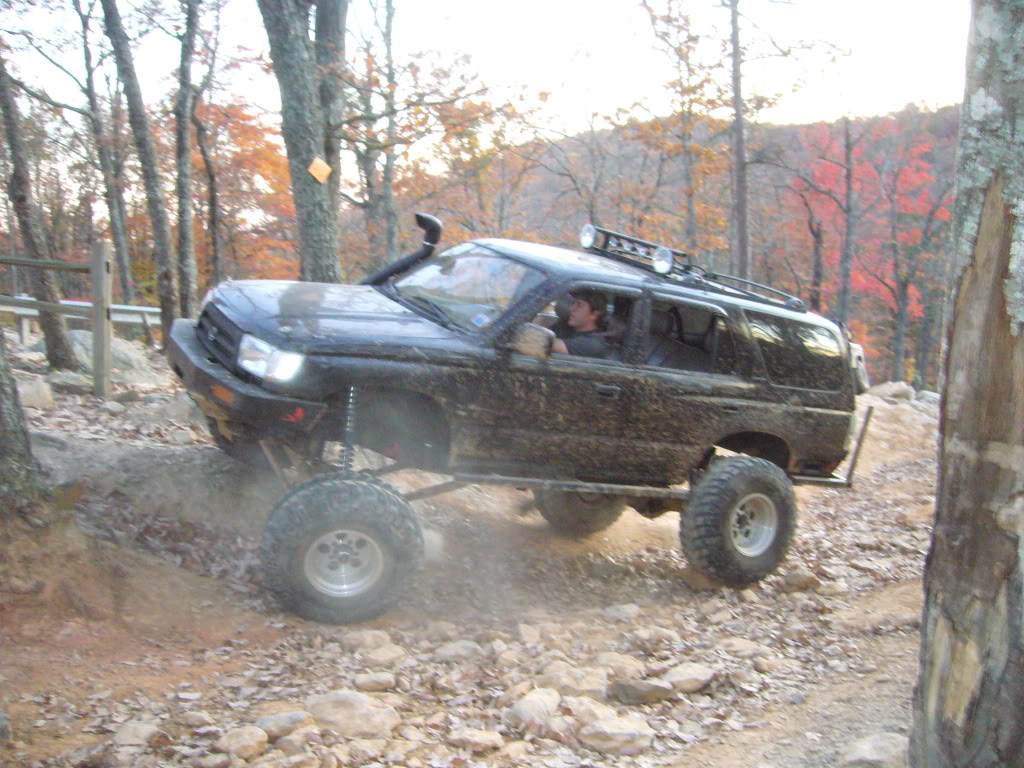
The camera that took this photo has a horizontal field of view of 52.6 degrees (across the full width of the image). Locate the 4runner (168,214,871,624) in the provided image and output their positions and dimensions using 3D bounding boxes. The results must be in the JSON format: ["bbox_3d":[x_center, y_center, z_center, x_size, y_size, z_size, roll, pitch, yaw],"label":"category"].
[{"bbox_3d":[0.205,0.123,7.016,4.700,2.340,1.900,6,12,-31],"label":"4runner"}]

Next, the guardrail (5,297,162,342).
[{"bbox_3d":[-6.886,-1.034,16.600,2.600,0.720,0.280,5,3,-5],"label":"guardrail"}]

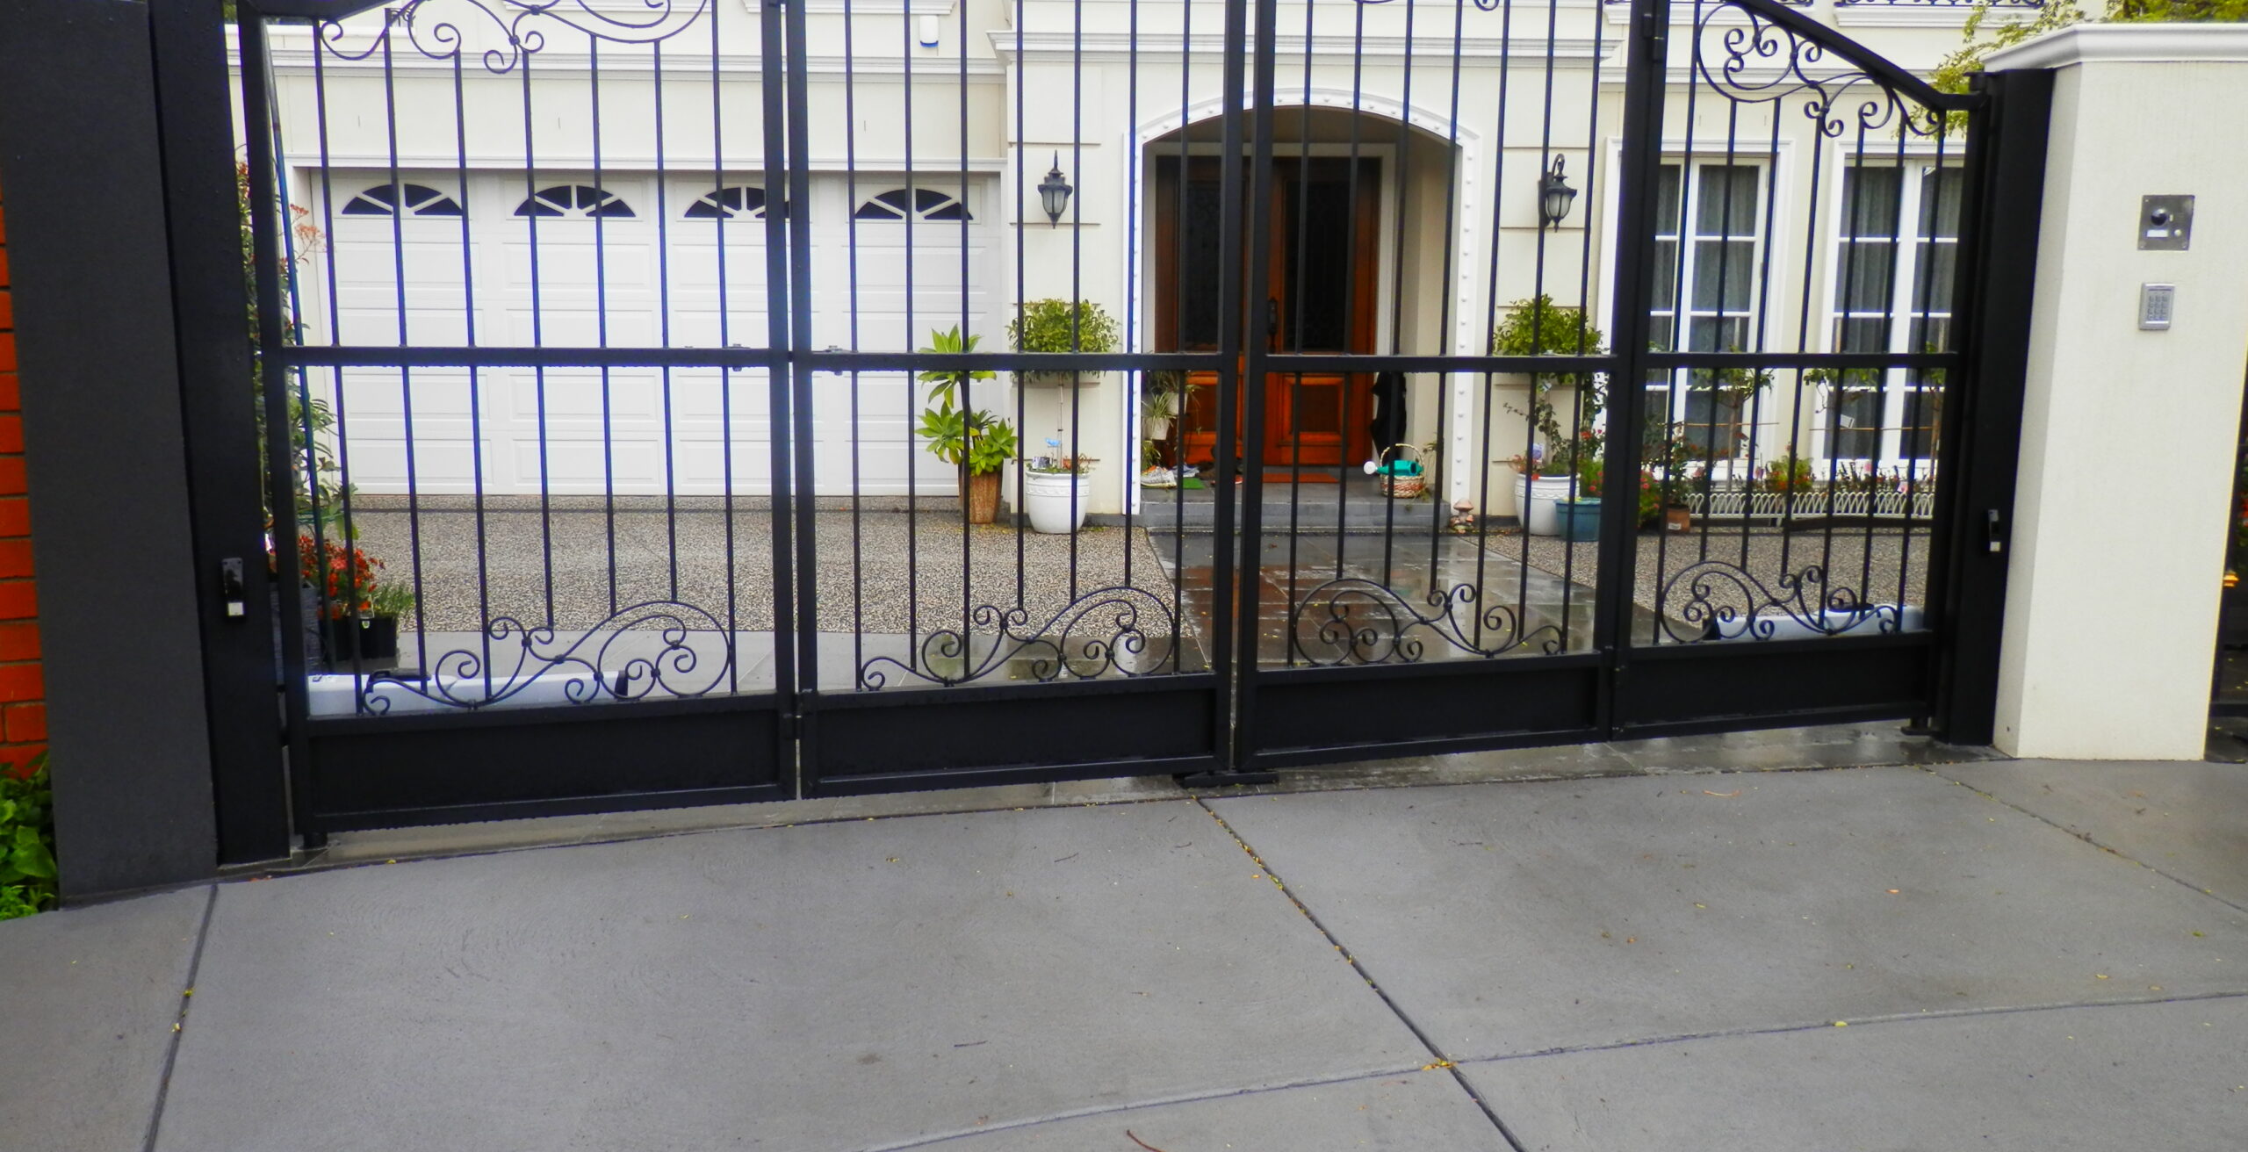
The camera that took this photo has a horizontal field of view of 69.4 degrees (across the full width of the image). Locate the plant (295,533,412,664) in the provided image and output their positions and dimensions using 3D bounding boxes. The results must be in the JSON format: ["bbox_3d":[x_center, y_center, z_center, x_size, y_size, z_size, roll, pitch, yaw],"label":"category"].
[{"bbox_3d":[-2.757,0.050,5.842,0.410,0.450,0.360,0,8,-2],"label":"plant"}]

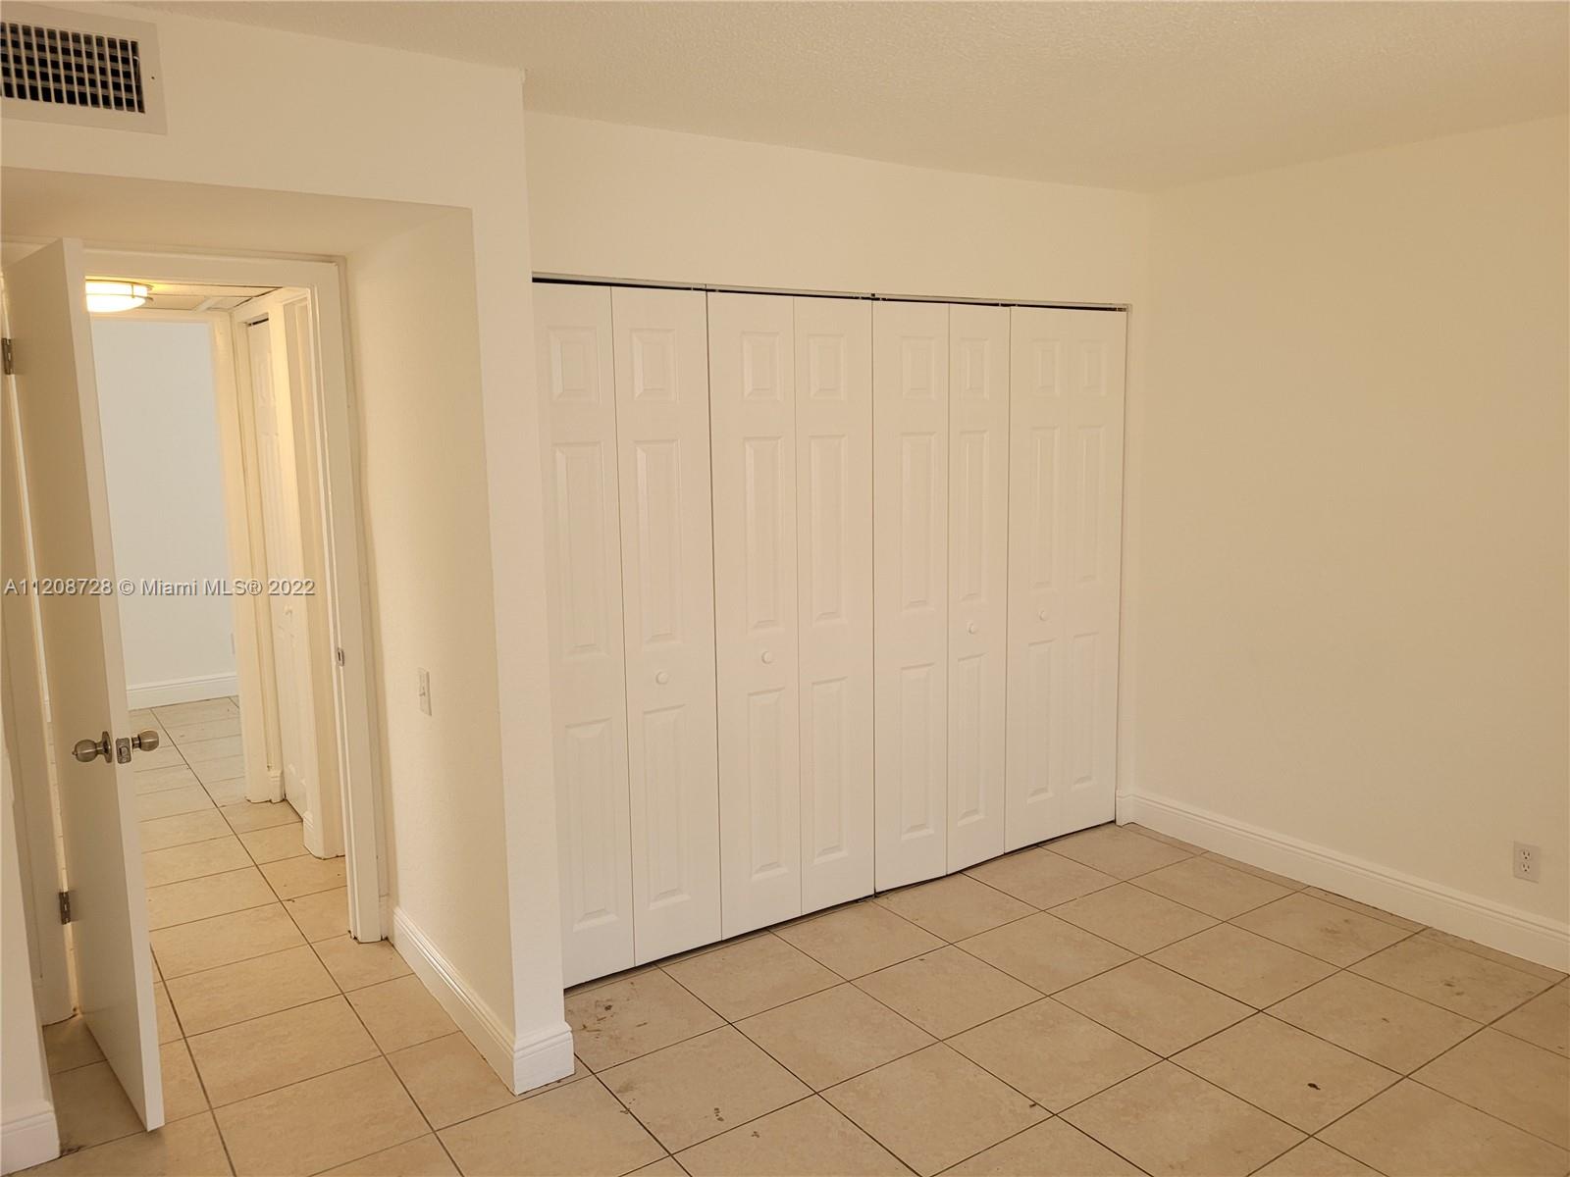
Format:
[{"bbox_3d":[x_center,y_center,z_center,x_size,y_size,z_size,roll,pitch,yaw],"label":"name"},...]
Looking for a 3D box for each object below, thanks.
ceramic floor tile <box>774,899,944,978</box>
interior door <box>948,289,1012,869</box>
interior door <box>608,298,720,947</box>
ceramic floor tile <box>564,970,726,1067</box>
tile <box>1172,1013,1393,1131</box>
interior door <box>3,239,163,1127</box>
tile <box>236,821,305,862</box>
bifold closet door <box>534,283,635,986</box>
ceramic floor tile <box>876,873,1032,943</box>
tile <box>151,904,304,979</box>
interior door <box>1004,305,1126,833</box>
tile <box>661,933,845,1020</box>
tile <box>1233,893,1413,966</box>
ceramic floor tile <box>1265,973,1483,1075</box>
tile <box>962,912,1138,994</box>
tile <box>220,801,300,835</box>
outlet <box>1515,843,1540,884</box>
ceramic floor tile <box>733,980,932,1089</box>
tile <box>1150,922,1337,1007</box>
[{"bbox_3d":[0.241,1.124,3.768,0.405,0.010,0.405,-7,11,-34],"label":"ceramic floor tile"},{"bbox_3d":[0.673,0.022,4.160,0.304,1.983,0.034,-8,11,-38],"label":"interior door"},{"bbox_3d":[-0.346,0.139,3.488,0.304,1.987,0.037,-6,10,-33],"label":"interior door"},{"bbox_3d":[-0.433,1.204,3.298,0.404,0.010,0.401,-7,11,-34],"label":"ceramic floor tile"},{"bbox_3d":[1.270,1.225,2.999,0.405,0.010,0.405,-7,11,-34],"label":"tile"},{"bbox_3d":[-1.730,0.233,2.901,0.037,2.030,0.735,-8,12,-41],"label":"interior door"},{"bbox_3d":[-1.921,1.000,4.701,0.407,0.010,0.402,-7,11,-34],"label":"tile"},{"bbox_3d":[-0.600,0.167,3.326,0.301,1.988,0.035,-7,11,-34],"label":"bifold closet door"},{"bbox_3d":[0.578,1.078,3.977,0.406,0.010,0.401,-7,11,-34],"label":"ceramic floor tile"},{"bbox_3d":[-1.800,1.136,3.813,0.407,0.010,0.402,-7,11,-34],"label":"tile"},{"bbox_3d":[1.047,-0.025,4.417,0.597,1.989,0.035,-7,11,-34],"label":"interior door"},{"bbox_3d":[-0.096,1.163,3.527,0.404,0.010,0.401,-7,11,-34],"label":"tile"},{"bbox_3d":[1.718,1.094,3.787,0.405,0.010,0.405,-7,11,-34],"label":"tile"},{"bbox_3d":[1.607,1.181,3.222,0.406,0.010,0.401,-7,11,-34],"label":"ceramic floor tile"},{"bbox_3d":[0.809,1.128,3.655,0.404,0.010,0.401,-7,11,-34],"label":"tile"},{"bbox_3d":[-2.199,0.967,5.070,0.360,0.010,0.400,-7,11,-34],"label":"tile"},{"bbox_3d":[2.213,0.816,3.516,0.008,0.114,0.072,-7,11,-34],"label":"outlet"},{"bbox_3d":[0.134,1.210,3.197,0.404,0.010,0.401,-7,11,-34],"label":"ceramic floor tile"},{"bbox_3d":[1.377,1.134,3.552,0.407,0.010,0.402,-7,11,-34],"label":"tile"}]

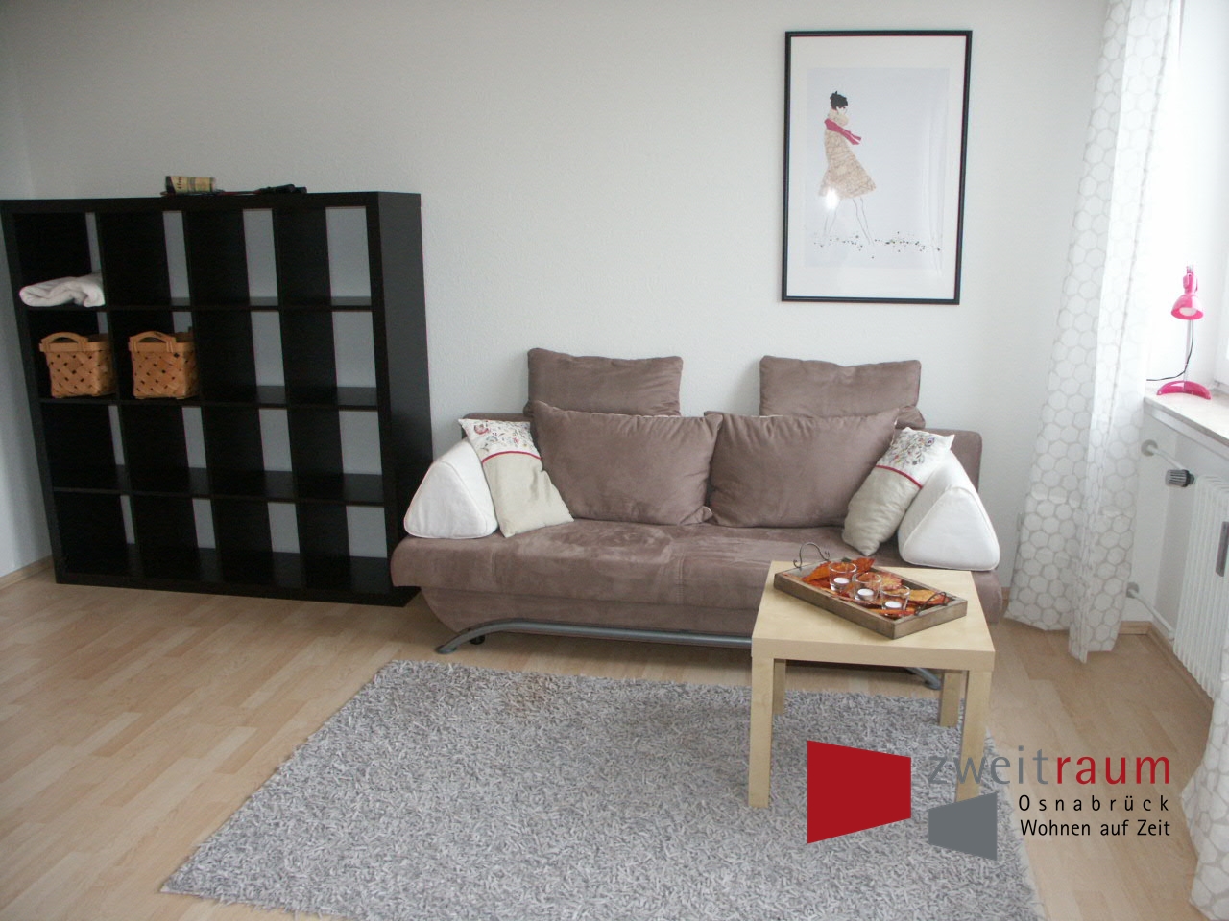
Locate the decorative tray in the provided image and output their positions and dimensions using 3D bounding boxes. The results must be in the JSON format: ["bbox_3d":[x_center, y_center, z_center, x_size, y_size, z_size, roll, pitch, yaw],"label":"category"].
[{"bbox_3d":[0.650,0.318,2.552,0.262,0.095,0.420,-9,16,-31],"label":"decorative tray"}]

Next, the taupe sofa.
[{"bbox_3d":[0.274,0.150,3.381,1.920,0.940,0.870,2,14,11],"label":"taupe sofa"}]

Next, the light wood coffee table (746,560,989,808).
[{"bbox_3d":[0.656,0.583,2.605,0.550,0.450,0.550,2,14,12],"label":"light wood coffee table"}]

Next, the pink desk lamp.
[{"bbox_3d":[1.663,-0.369,2.866,0.160,0.395,0.170,7,15,30],"label":"pink desk lamp"}]

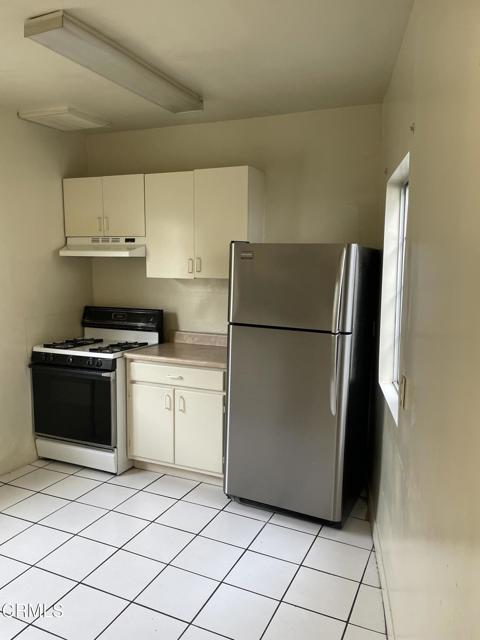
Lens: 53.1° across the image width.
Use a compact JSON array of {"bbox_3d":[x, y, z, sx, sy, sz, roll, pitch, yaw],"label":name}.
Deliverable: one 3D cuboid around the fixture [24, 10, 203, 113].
[{"bbox_3d":[-0.610,-1.376,2.679,0.227,0.073,1.197,4,7,26],"label":"fixture"}]

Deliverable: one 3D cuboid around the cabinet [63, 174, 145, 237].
[{"bbox_3d":[-1.012,-0.911,3.966,0.793,0.466,0.320,4,7,24],"label":"cabinet"}]

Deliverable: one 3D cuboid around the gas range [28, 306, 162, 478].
[{"bbox_3d":[-1.096,0.504,3.831,0.770,1.155,0.700,4,7,24],"label":"gas range"}]

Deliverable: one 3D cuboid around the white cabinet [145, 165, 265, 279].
[{"bbox_3d":[-0.267,-0.703,3.648,0.835,0.779,0.320,4,7,24],"label":"white cabinet"}]

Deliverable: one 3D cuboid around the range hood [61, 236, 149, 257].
[{"bbox_3d":[-1.034,-0.588,3.921,0.760,0.162,0.480,4,7,24],"label":"range hood"}]

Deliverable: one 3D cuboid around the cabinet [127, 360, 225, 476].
[{"bbox_3d":[-0.319,0.682,3.622,0.810,0.818,0.630,4,7,24],"label":"cabinet"}]

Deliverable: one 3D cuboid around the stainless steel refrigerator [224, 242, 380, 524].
[{"bbox_3d":[0.423,0.348,3.208,0.763,1.665,0.755,4,7,24],"label":"stainless steel refrigerator"}]

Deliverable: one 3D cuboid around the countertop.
[{"bbox_3d":[-0.305,0.260,3.561,0.810,0.040,0.650,4,7,24],"label":"countertop"}]

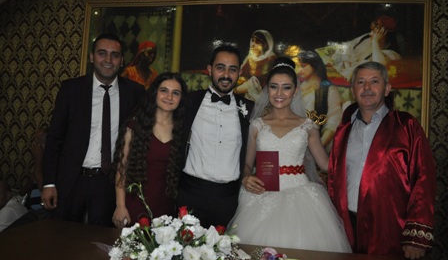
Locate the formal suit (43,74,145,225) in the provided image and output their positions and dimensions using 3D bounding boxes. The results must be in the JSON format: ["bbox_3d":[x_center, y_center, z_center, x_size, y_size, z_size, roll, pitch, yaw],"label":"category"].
[{"bbox_3d":[-0.722,0.438,1.839,0.550,1.510,0.320,4,-3,-14],"label":"formal suit"}]

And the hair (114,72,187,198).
[{"bbox_3d":[-0.381,0.019,1.790,0.360,0.640,0.280,4,-3,-7],"label":"hair"}]

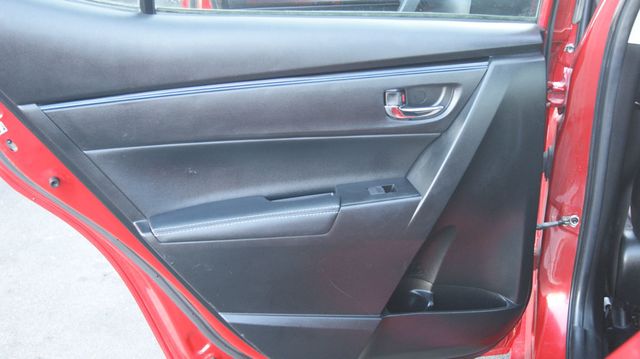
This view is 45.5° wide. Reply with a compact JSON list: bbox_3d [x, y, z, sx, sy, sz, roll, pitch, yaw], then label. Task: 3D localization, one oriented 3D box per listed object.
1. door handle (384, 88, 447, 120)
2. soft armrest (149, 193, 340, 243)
[{"bbox_3d":[0.148,-0.115,1.173,0.094,0.045,0.030,-6,21,-15],"label":"door handle"},{"bbox_3d":[-0.111,0.054,1.117,0.275,0.050,0.062,-6,21,-15],"label":"soft armrest"}]

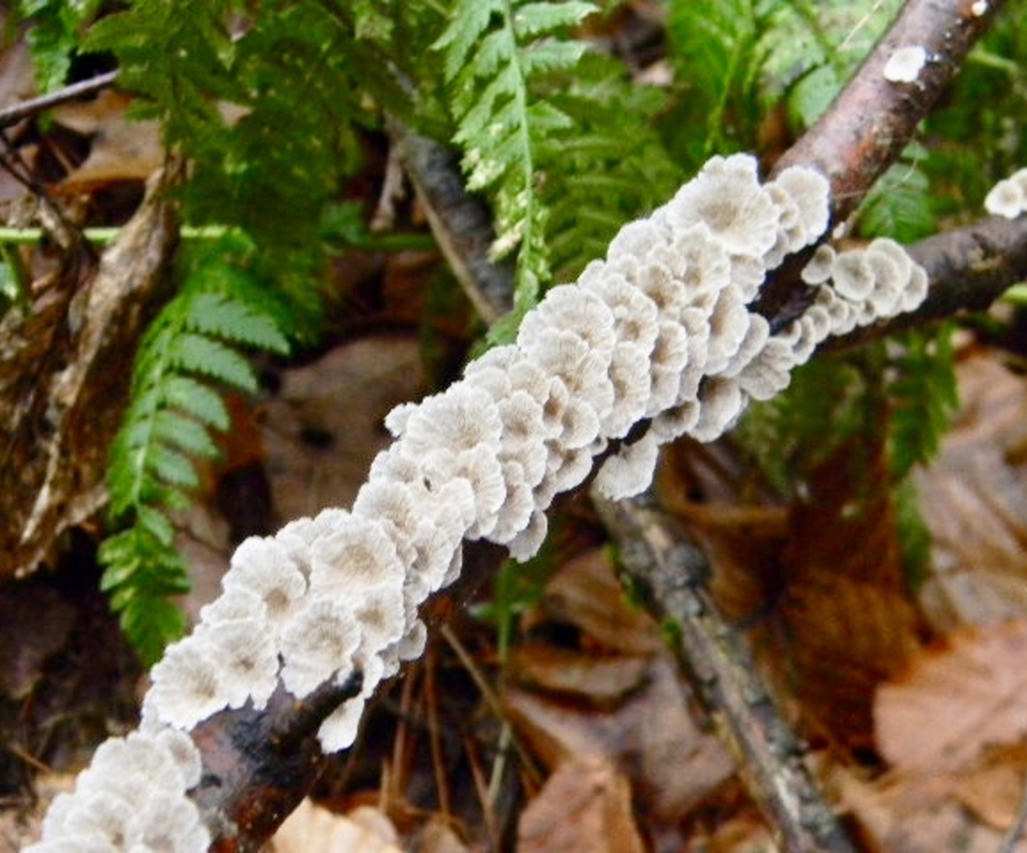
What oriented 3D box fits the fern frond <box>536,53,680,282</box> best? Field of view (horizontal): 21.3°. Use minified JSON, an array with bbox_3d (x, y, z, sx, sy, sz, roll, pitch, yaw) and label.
[{"bbox_3d":[0.028,-0.080,0.840,0.046,0.078,0.030,0,35,0],"label":"fern frond"}]

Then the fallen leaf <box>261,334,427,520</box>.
[{"bbox_3d":[-0.054,0.002,0.880,0.062,0.016,0.070,0,50,0],"label":"fallen leaf"}]

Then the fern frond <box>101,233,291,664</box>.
[{"bbox_3d":[-0.089,0.006,0.760,0.050,0.125,0.040,10,34,-7],"label":"fern frond"}]

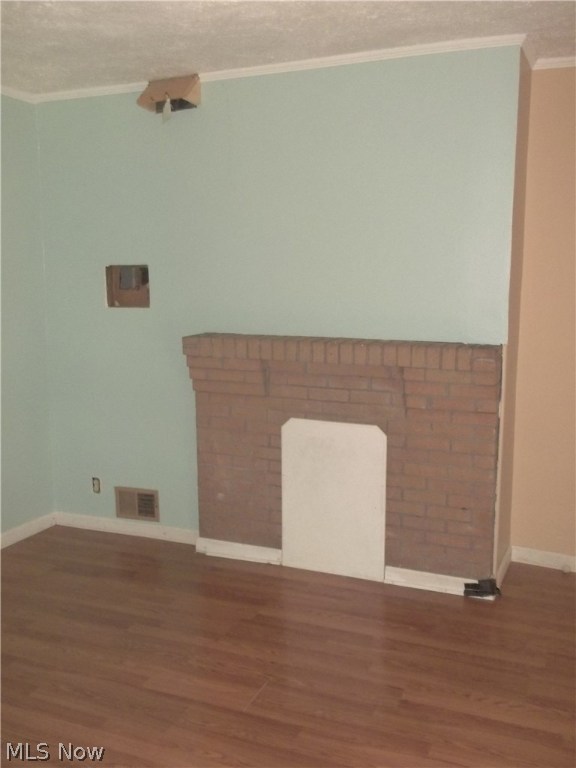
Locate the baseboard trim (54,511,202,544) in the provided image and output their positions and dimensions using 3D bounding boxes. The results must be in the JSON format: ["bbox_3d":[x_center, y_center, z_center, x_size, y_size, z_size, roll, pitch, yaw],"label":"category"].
[{"bbox_3d":[-0.951,0.849,4.299,1.011,0.084,0.019,3,9,22],"label":"baseboard trim"}]

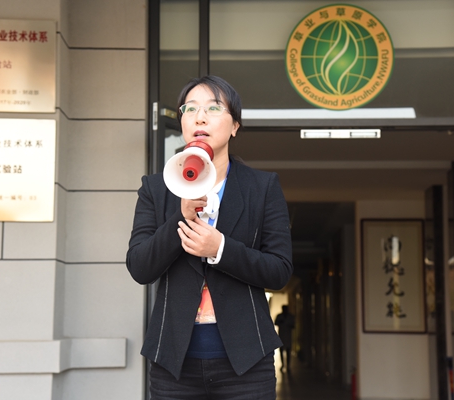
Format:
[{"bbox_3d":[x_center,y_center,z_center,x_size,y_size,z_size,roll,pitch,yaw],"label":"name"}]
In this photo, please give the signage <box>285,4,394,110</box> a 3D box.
[{"bbox_3d":[0.702,-0.881,6.800,0.665,0.665,0.030,0,-7,1],"label":"signage"}]

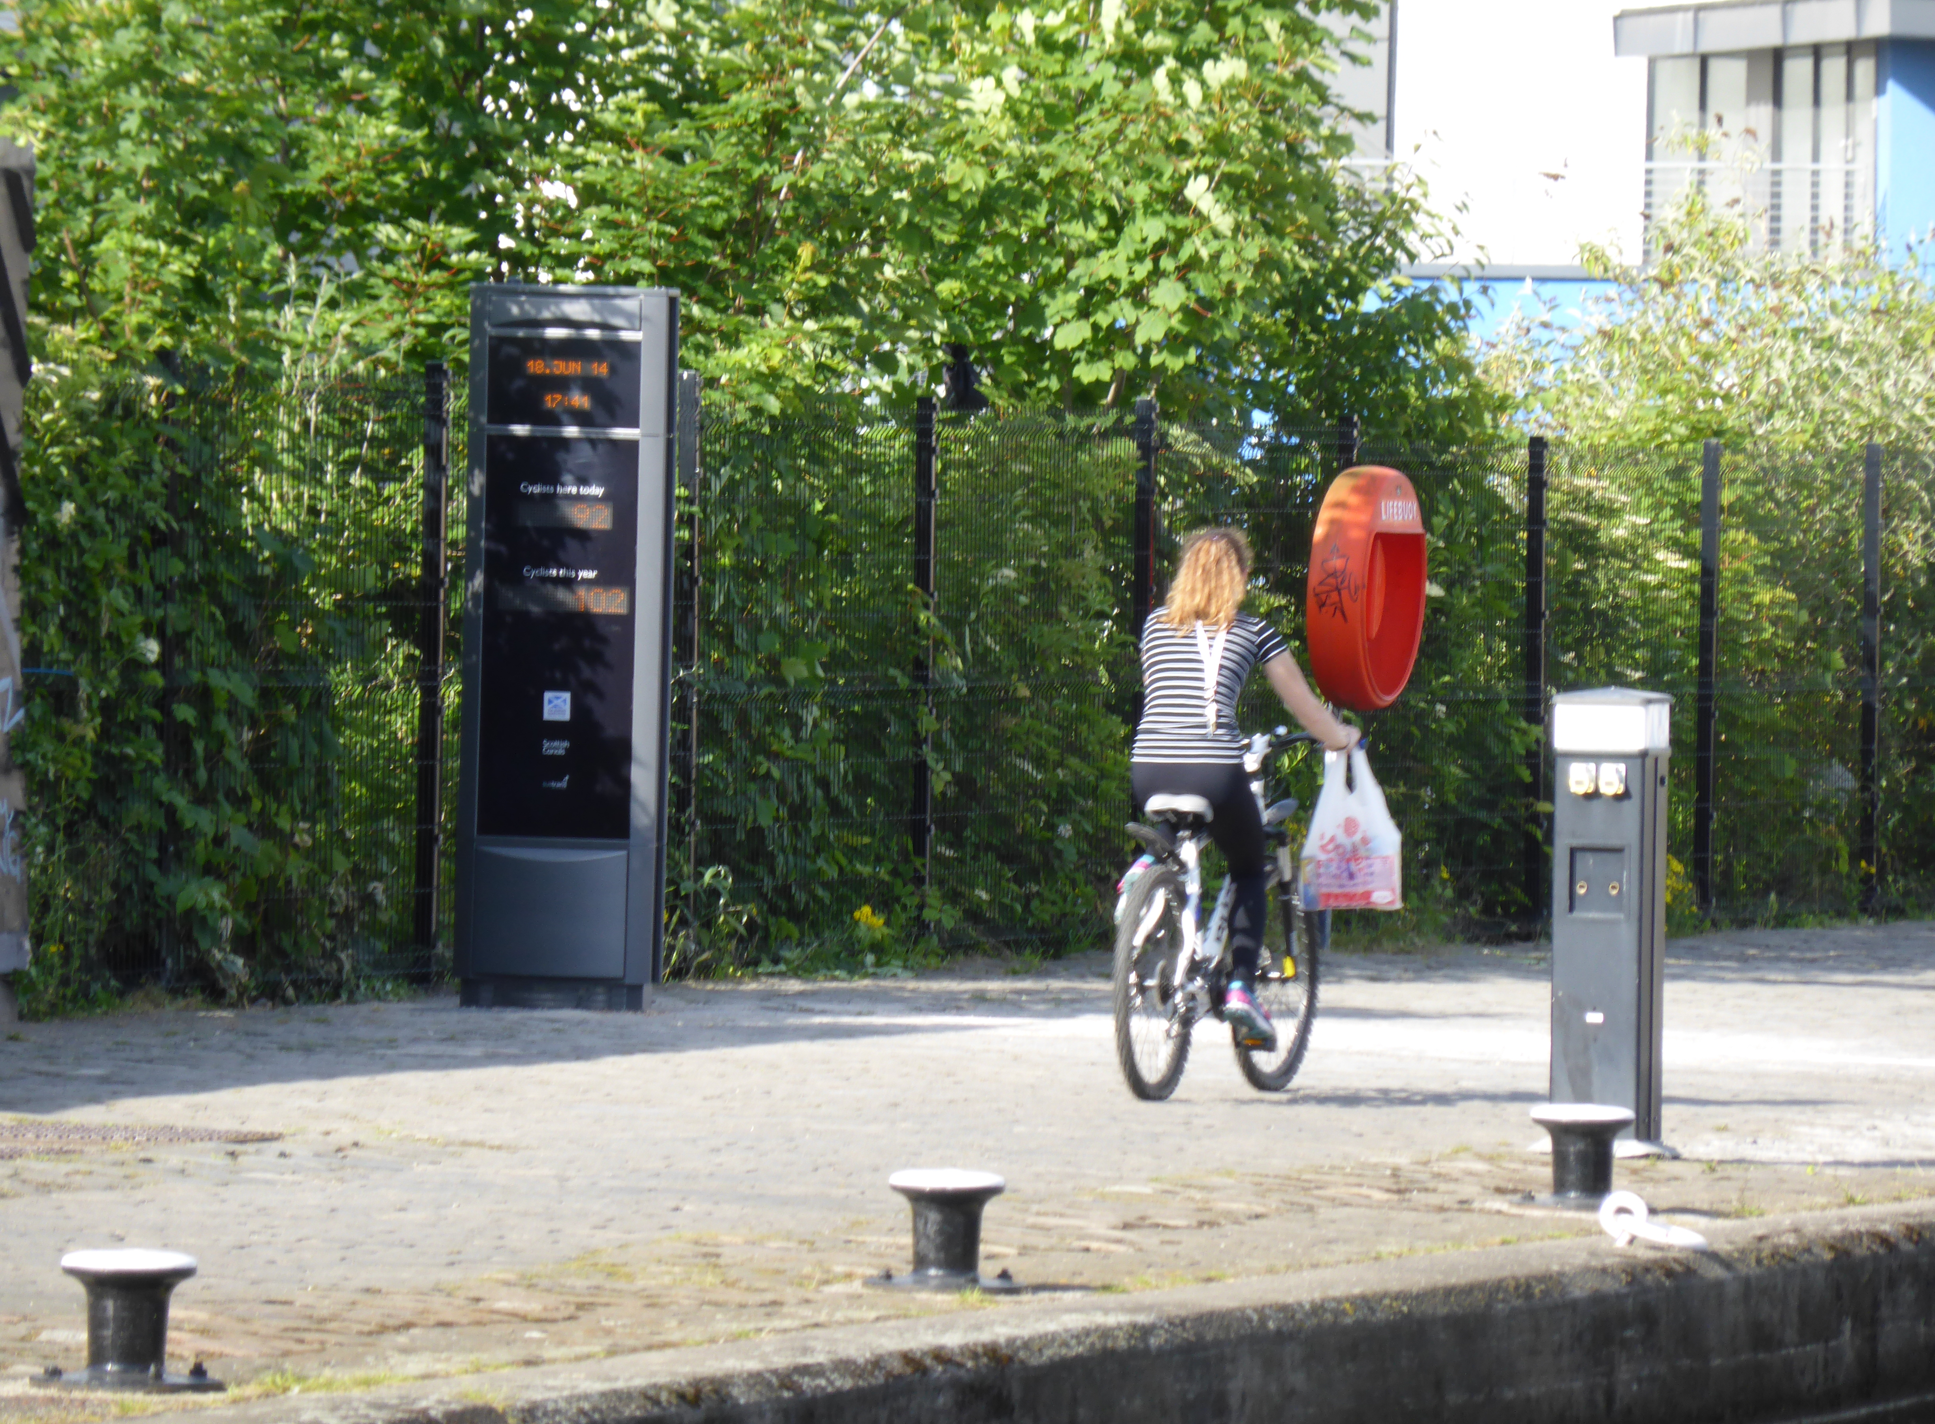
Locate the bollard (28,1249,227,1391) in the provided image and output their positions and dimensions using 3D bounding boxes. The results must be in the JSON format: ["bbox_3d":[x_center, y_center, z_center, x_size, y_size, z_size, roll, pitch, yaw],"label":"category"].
[{"bbox_3d":[-1.615,1.165,33.550,0.365,0.255,0.365,1,1,0],"label":"bollard"}]

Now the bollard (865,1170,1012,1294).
[{"bbox_3d":[-0.043,1.141,38.600,0.360,0.255,0.360,1,1,0],"label":"bollard"}]

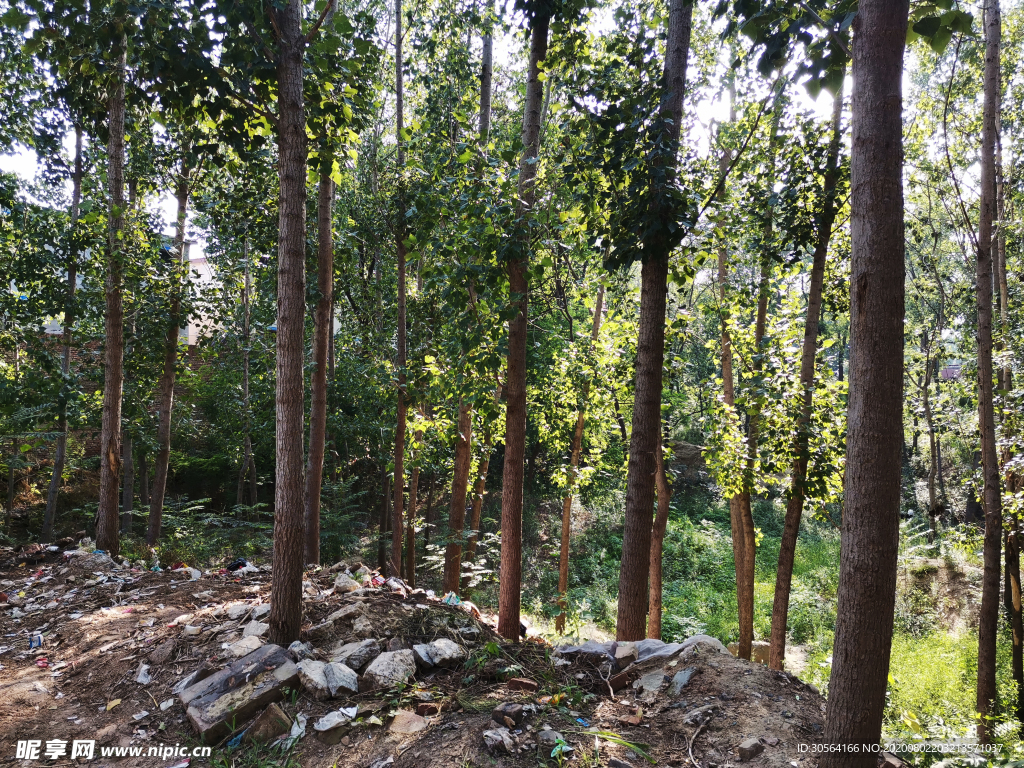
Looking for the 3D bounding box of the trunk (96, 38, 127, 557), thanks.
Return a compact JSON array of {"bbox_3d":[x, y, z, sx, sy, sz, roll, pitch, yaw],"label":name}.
[{"bbox_3d":[-3.867,-0.844,7.500,0.205,5.053,0.190,2,0,0],"label":"trunk"}]

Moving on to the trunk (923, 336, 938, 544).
[{"bbox_3d":[6.810,0.918,12.500,0.228,3.381,0.146,0,0,0],"label":"trunk"}]

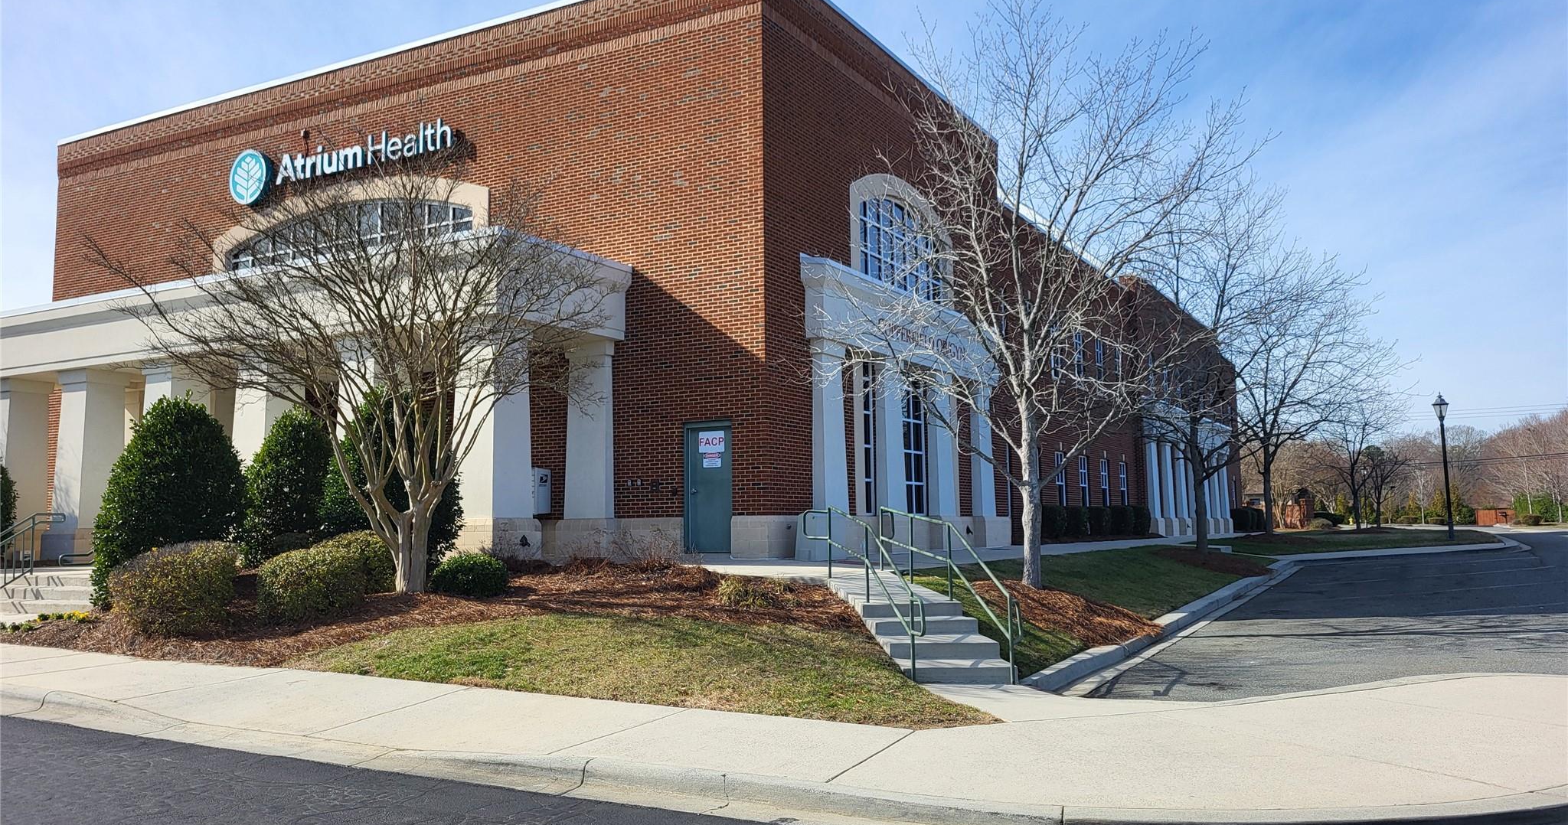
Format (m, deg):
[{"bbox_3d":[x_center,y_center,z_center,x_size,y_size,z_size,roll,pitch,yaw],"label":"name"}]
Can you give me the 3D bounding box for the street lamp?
[{"bbox_3d":[19.978,1.634,35.520,0.490,4.480,0.490,-4,-6,29],"label":"street lamp"}]

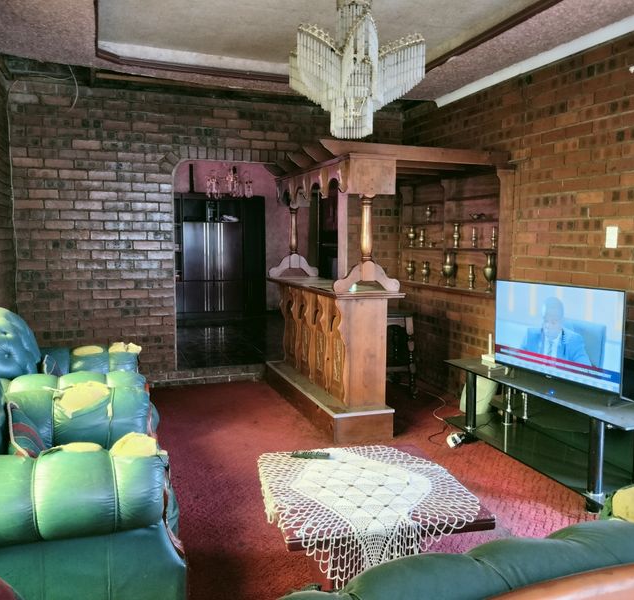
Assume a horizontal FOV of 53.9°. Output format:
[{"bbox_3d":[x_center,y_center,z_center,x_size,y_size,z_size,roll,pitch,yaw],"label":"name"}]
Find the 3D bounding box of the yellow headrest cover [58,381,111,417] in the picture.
[{"bbox_3d":[-1.117,0.487,2.979,0.258,0.172,0.182,-2,6,-19],"label":"yellow headrest cover"}]

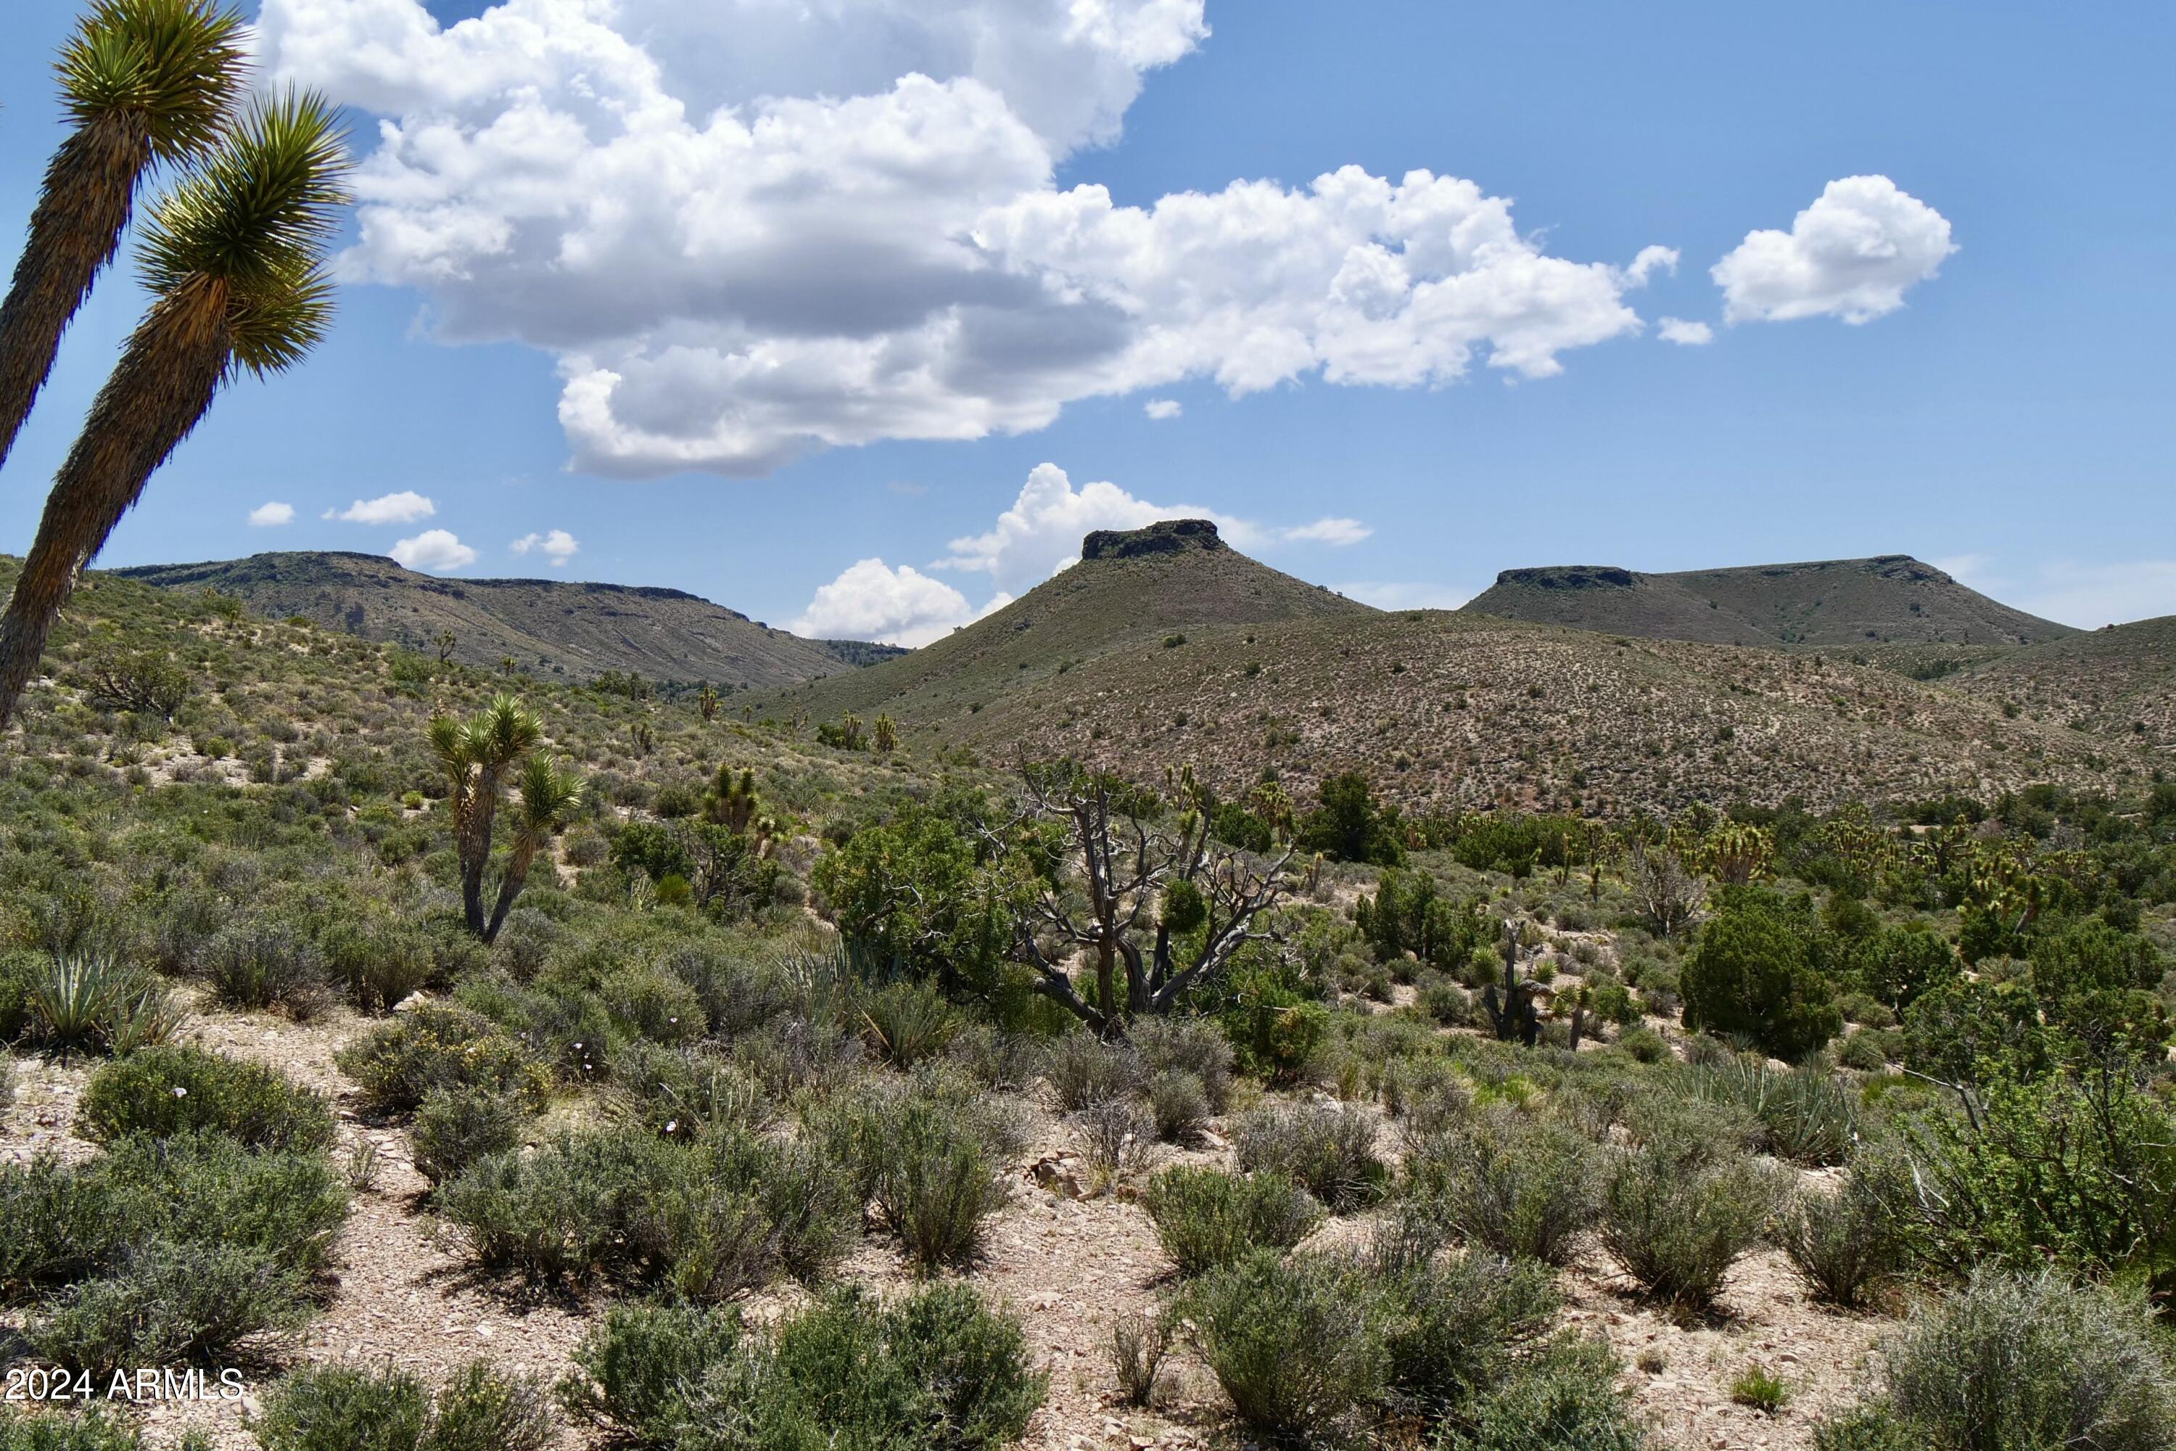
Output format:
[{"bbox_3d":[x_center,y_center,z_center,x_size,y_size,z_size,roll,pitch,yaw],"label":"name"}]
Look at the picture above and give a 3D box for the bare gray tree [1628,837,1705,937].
[{"bbox_3d":[11.532,3.224,41.000,1.520,2.050,1.450,0,1,0],"label":"bare gray tree"}]

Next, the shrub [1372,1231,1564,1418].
[{"bbox_3d":[1.107,1.745,6.000,0.551,0.515,0.523,0,0,0],"label":"shrub"}]

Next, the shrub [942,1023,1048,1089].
[{"bbox_3d":[-0.591,2.098,13.000,0.635,0.430,0.603,0,0,0],"label":"shrub"}]

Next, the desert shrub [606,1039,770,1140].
[{"bbox_3d":[-2.002,1.824,10.300,0.827,0.496,0.700,0,0,0],"label":"desert shrub"}]

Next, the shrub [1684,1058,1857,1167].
[{"bbox_3d":[3.488,1.973,10.500,0.886,0.539,0.800,0,0,0],"label":"shrub"}]

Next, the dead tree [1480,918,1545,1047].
[{"bbox_3d":[4.025,2.437,19.500,0.613,1.190,0.500,0,0,0],"label":"dead tree"}]

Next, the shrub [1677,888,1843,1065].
[{"bbox_3d":[7.207,2.667,22.000,1.729,1.839,1.643,0,0,0],"label":"shrub"}]

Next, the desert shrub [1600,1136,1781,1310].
[{"bbox_3d":[2.199,1.812,7.500,0.658,0.633,0.625,0,0,0],"label":"desert shrub"}]

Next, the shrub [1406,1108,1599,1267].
[{"bbox_3d":[1.403,1.562,6.950,0.650,0.524,0.560,0,0,0],"label":"shrub"}]

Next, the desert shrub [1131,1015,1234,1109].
[{"bbox_3d":[0.579,2.060,12.600,0.625,0.574,0.594,0,0,0],"label":"desert shrub"}]

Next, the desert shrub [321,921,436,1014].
[{"bbox_3d":[-4.145,1.415,12.000,0.675,0.546,0.620,0,0,0],"label":"desert shrub"}]

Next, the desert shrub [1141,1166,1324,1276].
[{"bbox_3d":[0.475,1.628,6.750,0.597,0.356,0.500,0,0,0],"label":"desert shrub"}]

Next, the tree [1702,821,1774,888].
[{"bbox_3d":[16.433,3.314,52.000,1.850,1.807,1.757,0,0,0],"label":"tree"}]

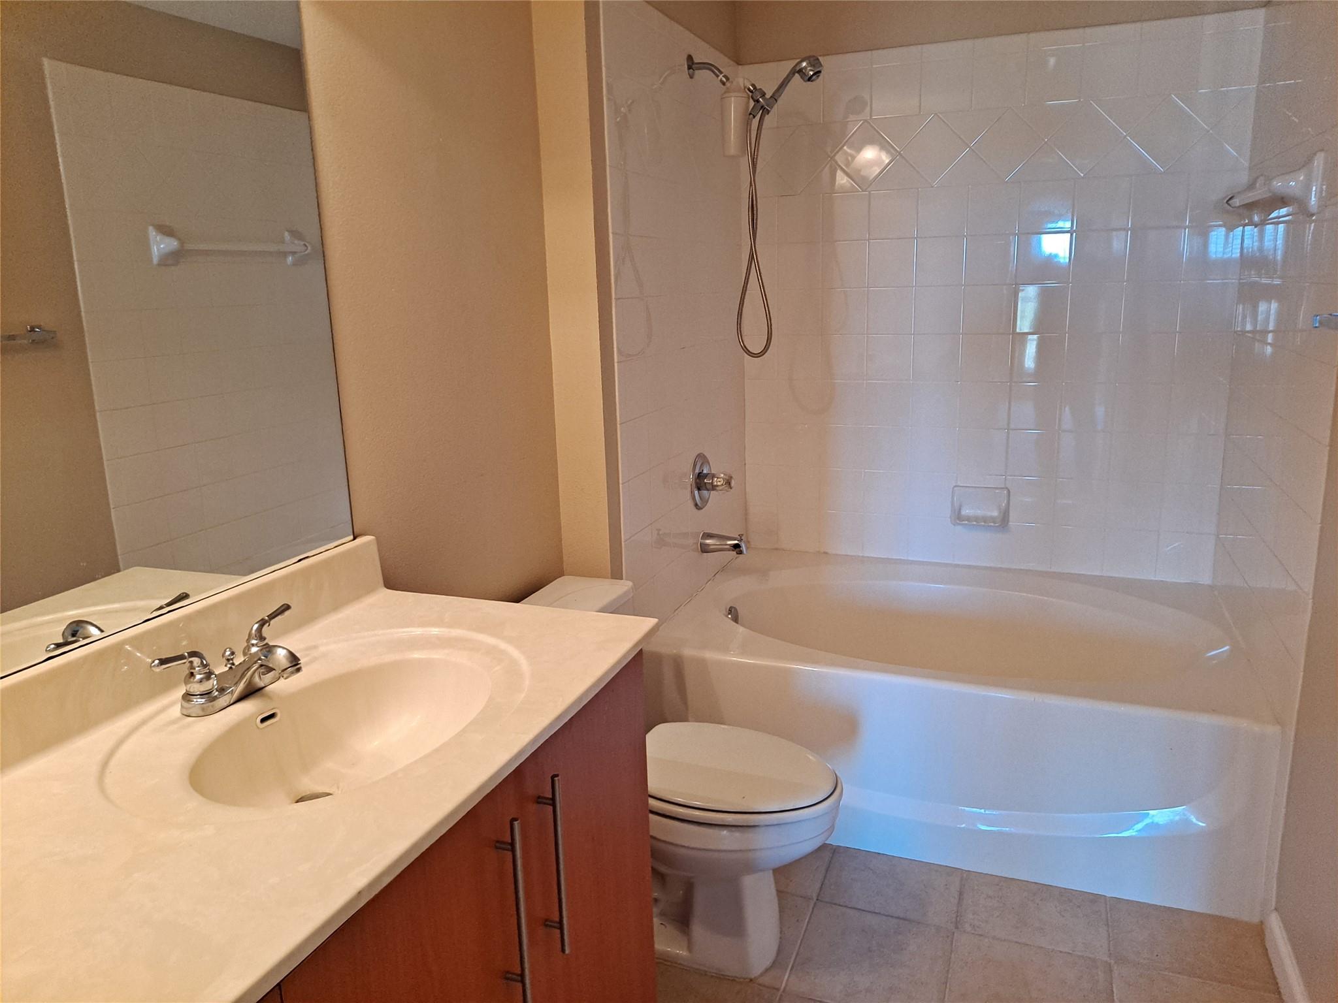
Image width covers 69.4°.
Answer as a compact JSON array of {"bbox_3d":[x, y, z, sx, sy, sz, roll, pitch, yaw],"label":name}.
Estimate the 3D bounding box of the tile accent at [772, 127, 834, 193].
[{"bbox_3d":[0.438,-1.131,3.207,0.208,0.208,0.010,3,13,21],"label":"tile accent"}]

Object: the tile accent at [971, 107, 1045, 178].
[{"bbox_3d":[1.043,-1.095,2.970,0.208,0.208,0.010,3,13,21],"label":"tile accent"}]

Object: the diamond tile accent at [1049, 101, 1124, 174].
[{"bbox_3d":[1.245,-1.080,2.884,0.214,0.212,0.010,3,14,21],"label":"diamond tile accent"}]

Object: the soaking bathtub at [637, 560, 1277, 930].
[{"bbox_3d":[0.809,0.565,2.866,1.510,0.492,1.030,3,14,21],"label":"soaking bathtub"}]

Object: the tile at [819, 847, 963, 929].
[{"bbox_3d":[0.538,0.933,2.333,0.316,0.010,0.229,3,14,21],"label":"tile"}]

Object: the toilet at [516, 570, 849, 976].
[{"bbox_3d":[0.013,0.623,2.187,0.765,0.733,0.490,3,14,21],"label":"toilet"}]

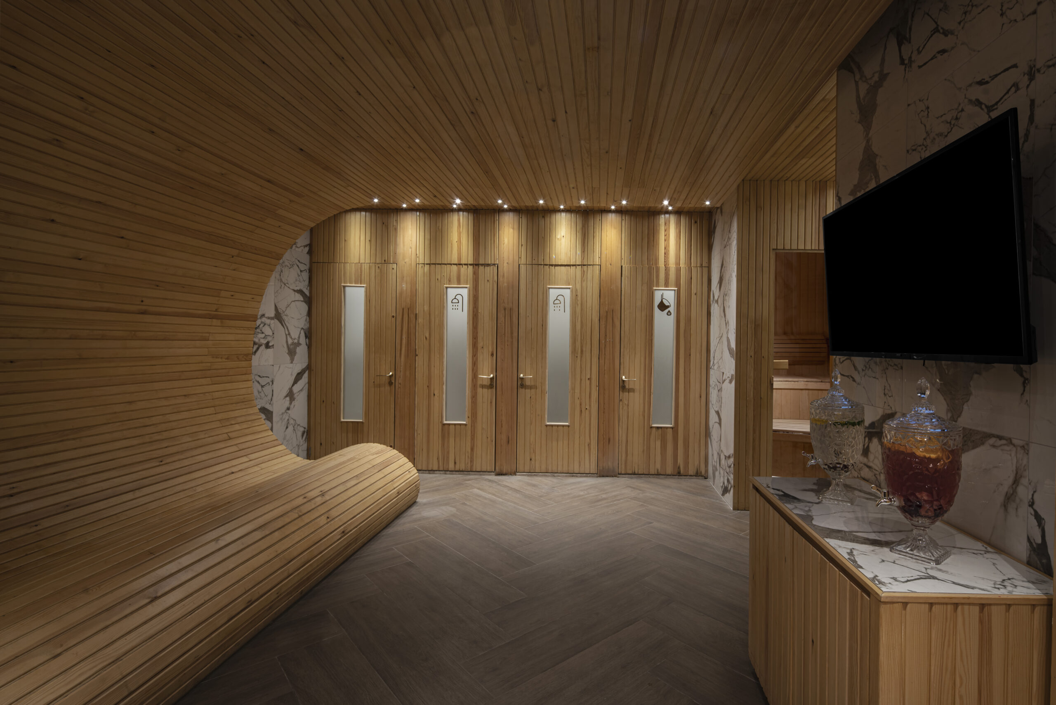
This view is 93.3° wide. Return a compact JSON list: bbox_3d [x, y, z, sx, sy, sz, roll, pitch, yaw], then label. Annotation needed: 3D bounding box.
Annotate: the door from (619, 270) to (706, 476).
[{"bbox_3d":[1.413,0.195,5.222,0.893,2.170,0.050,1,0,2],"label":"door"}]

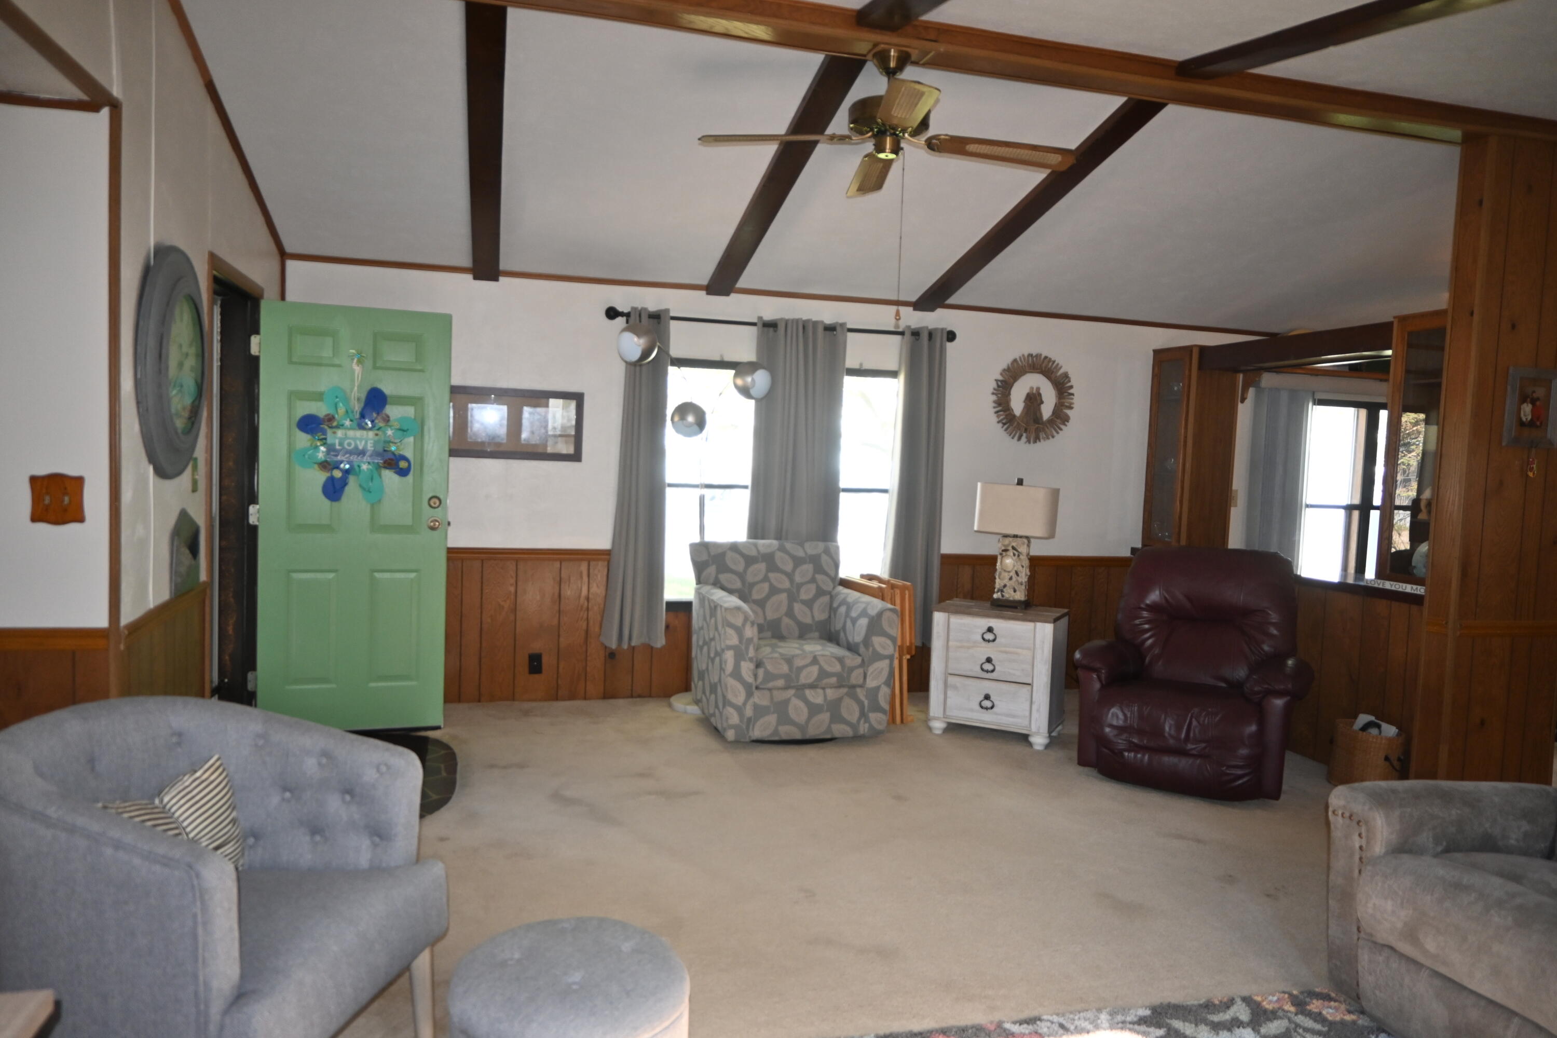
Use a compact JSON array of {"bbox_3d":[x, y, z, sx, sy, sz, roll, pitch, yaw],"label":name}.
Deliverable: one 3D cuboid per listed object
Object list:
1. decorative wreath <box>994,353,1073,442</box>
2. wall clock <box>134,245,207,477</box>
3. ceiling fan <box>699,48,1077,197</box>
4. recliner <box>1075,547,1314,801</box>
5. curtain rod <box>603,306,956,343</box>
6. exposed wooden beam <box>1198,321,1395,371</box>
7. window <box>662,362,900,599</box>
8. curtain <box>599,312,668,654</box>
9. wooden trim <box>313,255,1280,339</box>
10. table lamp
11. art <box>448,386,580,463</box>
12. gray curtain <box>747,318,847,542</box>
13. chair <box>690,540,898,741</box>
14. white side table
[{"bbox_3d":[1.528,-0.719,6.210,0.530,0.532,0.055,1,3,-15],"label":"decorative wreath"},{"bbox_3d":[-1.944,-0.503,3.361,0.055,0.735,0.735,1,4,-15],"label":"wall clock"},{"bbox_3d":[0.385,-1.452,3.640,1.314,0.370,1.314,2,4,-2],"label":"ceiling fan"},{"bbox_3d":[1.958,0.643,4.848,0.950,0.990,0.950,4,4,26],"label":"recliner"},{"bbox_3d":[0.055,-1.066,5.727,2.000,0.066,0.075,1,3,-15],"label":"curtain rod"},{"bbox_3d":[2.732,-0.873,5.392,0.260,0.130,1.355,1,4,-15],"label":"exposed wooden beam"},{"bbox_3d":[0.036,-0.186,6.003,1.470,1.420,0.090,1,4,-15],"label":"window"},{"bbox_3d":[-0.749,-0.211,5.563,0.348,1.820,0.120,1,3,-15],"label":"curtain"},{"bbox_3d":[0.383,-1.236,5.886,5.848,0.036,0.022,1,4,-15],"label":"wooden trim"},{"bbox_3d":[1.271,0.127,5.562,0.415,0.680,0.200,4,4,26],"label":"table lamp"},{"bbox_3d":[-1.498,-0.498,5.420,0.940,0.366,0.030,1,3,-15],"label":"art"},{"bbox_3d":[0.101,-0.197,5.900,0.560,1.860,0.110,1,4,-15],"label":"gray curtain"},{"bbox_3d":[0.059,0.607,5.371,0.890,0.940,0.860,1,4,-17],"label":"chair"},{"bbox_3d":[1.117,0.770,5.263,0.585,0.629,0.435,3,3,23],"label":"white side table"}]

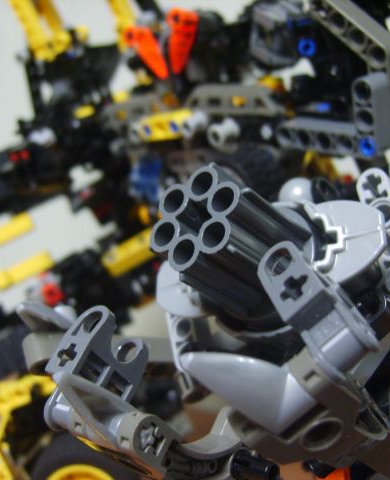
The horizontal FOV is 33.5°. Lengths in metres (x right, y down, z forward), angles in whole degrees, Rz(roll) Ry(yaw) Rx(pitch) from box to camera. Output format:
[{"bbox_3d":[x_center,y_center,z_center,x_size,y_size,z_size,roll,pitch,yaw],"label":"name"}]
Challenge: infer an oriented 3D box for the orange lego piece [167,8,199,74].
[{"bbox_3d":[-0.005,-0.075,0.244,0.008,0.024,0.008,28,36,32],"label":"orange lego piece"}]

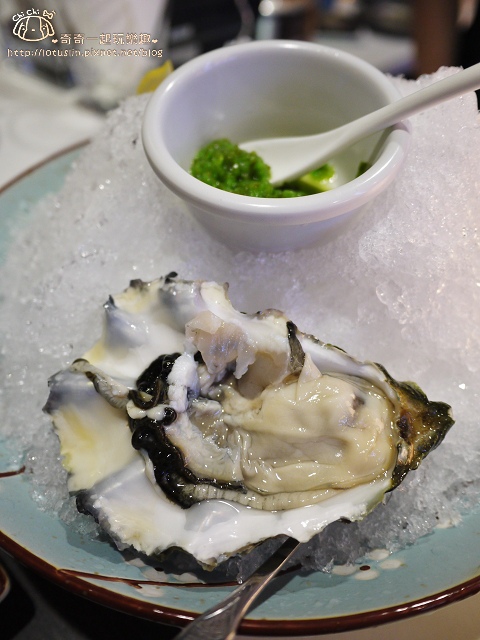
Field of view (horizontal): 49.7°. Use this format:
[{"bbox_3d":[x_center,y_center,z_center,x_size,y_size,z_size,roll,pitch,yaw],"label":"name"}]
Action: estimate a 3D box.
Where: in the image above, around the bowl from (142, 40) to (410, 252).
[{"bbox_3d":[0.011,-0.051,0.173,0.080,0.041,0.080,-1,58,1],"label":"bowl"}]

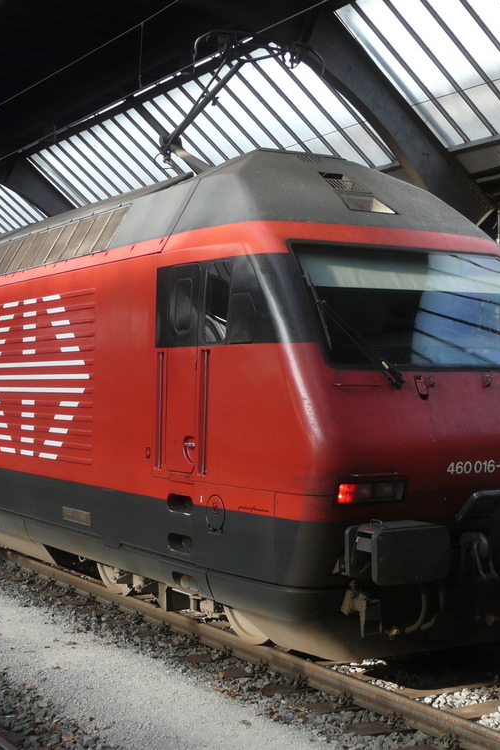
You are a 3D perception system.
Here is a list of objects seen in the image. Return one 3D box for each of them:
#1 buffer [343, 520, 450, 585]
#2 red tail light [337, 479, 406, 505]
[{"bbox_3d":[0.992,1.192,7.999,0.600,0.360,0.410,1,-1,-30],"label":"buffer"},{"bbox_3d":[0.835,0.817,8.262,0.540,0.145,0.080,0,-1,-26],"label":"red tail light"}]

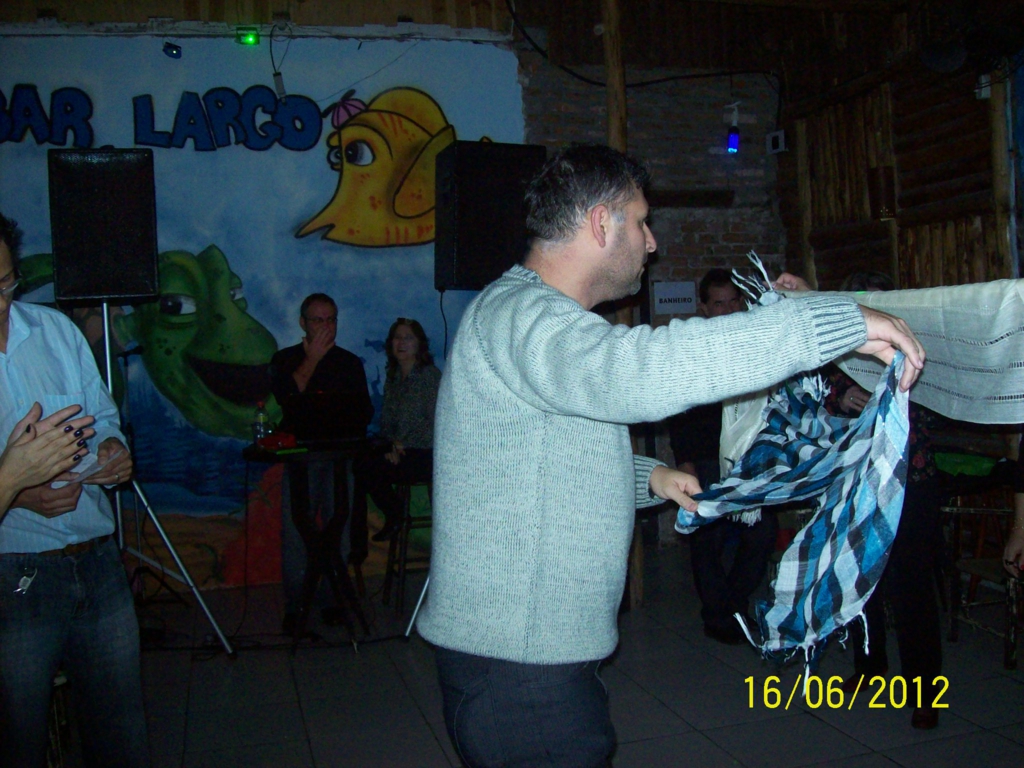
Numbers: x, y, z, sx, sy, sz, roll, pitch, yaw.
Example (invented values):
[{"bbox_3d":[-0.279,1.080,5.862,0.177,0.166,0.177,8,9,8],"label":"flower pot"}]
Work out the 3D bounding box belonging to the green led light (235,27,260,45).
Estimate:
[{"bbox_3d":[-1.595,-2.098,6.420,0.130,0.100,0.110,-4,2,-19],"label":"green led light"}]

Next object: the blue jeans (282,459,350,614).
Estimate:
[{"bbox_3d":[-1.025,0.712,5.526,0.380,0.940,0.320,-3,2,-9],"label":"blue jeans"}]

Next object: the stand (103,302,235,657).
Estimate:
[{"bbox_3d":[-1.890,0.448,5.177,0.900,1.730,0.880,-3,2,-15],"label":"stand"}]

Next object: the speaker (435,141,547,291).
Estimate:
[{"bbox_3d":[-0.114,-0.828,5.350,0.455,0.690,0.380,0,2,-18],"label":"speaker"}]

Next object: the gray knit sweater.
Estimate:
[{"bbox_3d":[0.180,0.115,1.720,0.660,0.630,0.540,-3,2,-9],"label":"gray knit sweater"}]

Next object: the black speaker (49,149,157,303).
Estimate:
[{"bbox_3d":[-1.961,-0.746,5.140,0.455,0.690,0.370,-3,1,-17],"label":"black speaker"}]

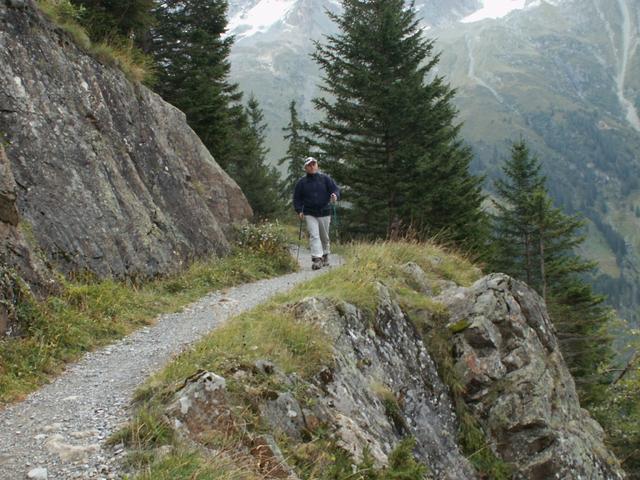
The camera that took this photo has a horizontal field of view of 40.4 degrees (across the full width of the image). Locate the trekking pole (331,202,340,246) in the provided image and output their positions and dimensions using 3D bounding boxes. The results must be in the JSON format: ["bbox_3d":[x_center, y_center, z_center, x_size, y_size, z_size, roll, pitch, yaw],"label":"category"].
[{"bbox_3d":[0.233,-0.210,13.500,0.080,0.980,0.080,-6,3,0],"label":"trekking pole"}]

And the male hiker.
[{"bbox_3d":[-0.055,-0.415,13.600,0.700,1.770,0.500,-1,2,7],"label":"male hiker"}]

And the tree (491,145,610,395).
[{"bbox_3d":[5.062,0.733,19.000,2.700,5.900,2.700,-2,2,0],"label":"tree"}]

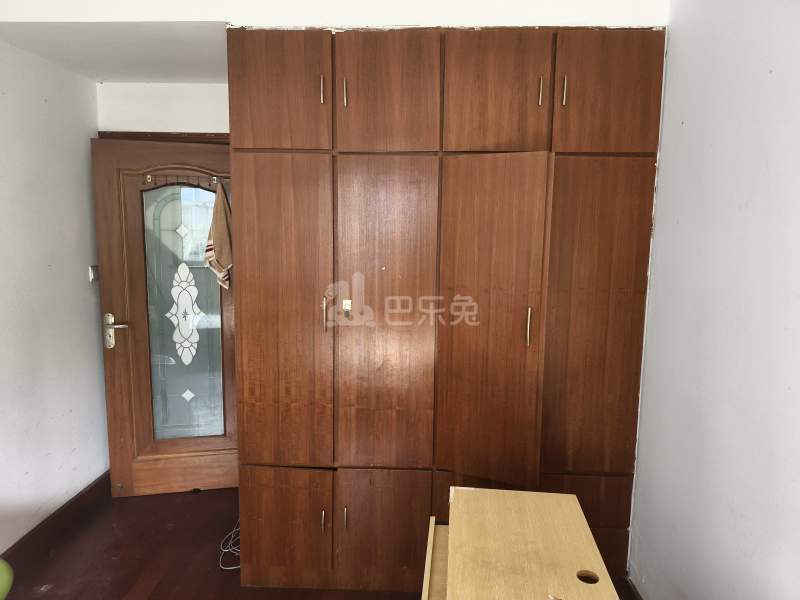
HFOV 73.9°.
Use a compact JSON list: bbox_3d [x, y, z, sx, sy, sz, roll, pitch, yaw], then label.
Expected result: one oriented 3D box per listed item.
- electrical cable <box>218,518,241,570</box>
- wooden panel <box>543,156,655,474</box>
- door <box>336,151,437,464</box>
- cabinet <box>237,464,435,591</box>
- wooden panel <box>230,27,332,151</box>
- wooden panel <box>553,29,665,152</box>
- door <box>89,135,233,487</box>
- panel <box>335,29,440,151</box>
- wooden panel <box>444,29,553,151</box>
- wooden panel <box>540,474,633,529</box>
[{"bbox_3d":[-0.787,1.206,2.607,0.200,0.035,0.334,1,7,2],"label":"electrical cable"},{"bbox_3d":[0.786,0.080,2.155,0.406,1.293,0.030,1,7,2],"label":"wooden panel"},{"bbox_3d":[-0.058,0.070,2.154,0.408,1.271,0.025,1,7,2],"label":"door"},{"bbox_3d":[-0.269,0.956,2.556,0.830,0.551,0.550,1,7,2],"label":"cabinet"},{"bbox_3d":[-0.464,-0.819,2.079,0.407,0.453,0.040,1,7,2],"label":"wooden panel"},{"bbox_3d":[0.794,-0.798,2.037,0.411,0.453,0.040,1,7,2],"label":"wooden panel"},{"bbox_3d":[-1.248,0.134,3.088,0.872,2.026,0.045,-1,7,-12],"label":"door"},{"bbox_3d":[-0.050,-0.811,2.065,0.409,0.451,0.040,1,7,2],"label":"panel"},{"bbox_3d":[0.371,-0.805,2.051,0.412,0.449,0.040,1,7,2],"label":"wooden panel"},{"bbox_3d":[0.769,0.846,2.245,0.392,0.234,0.030,1,7,2],"label":"wooden panel"}]

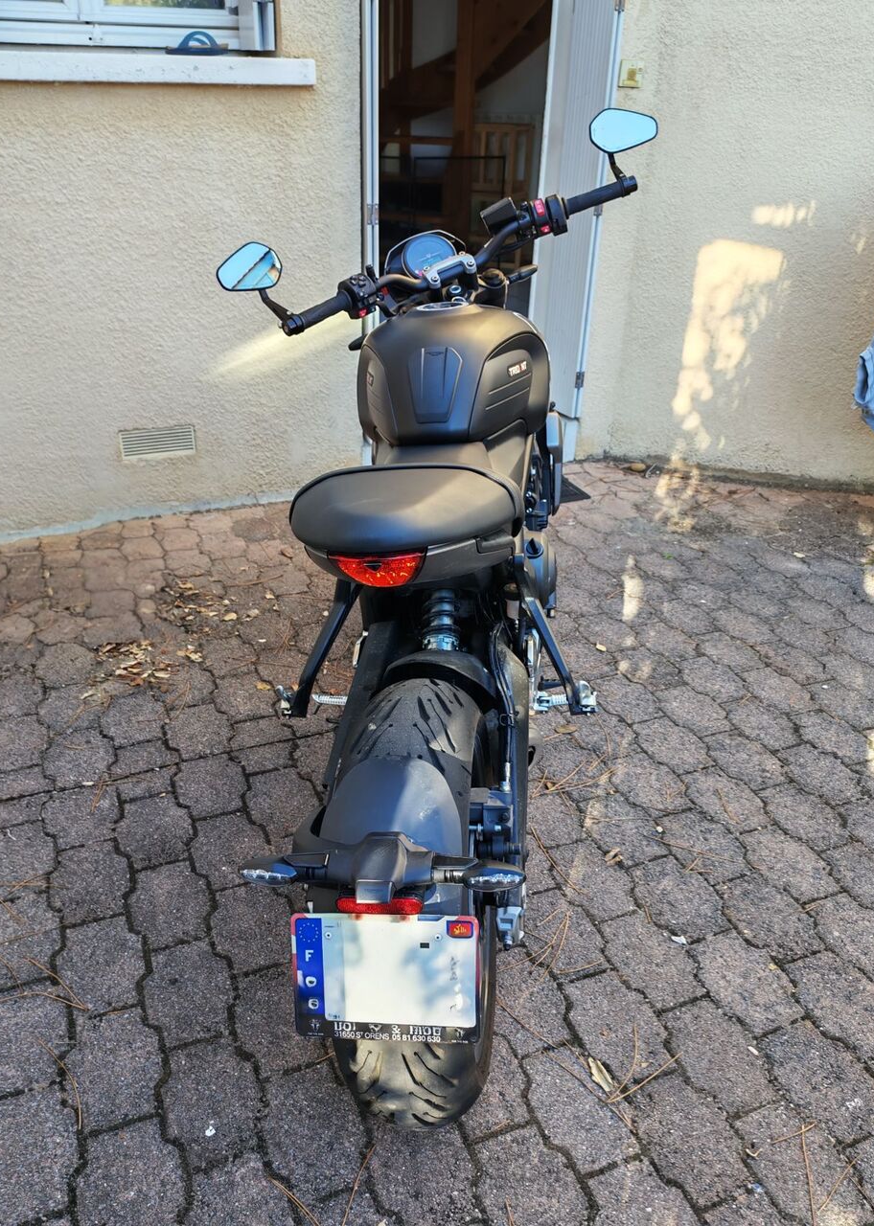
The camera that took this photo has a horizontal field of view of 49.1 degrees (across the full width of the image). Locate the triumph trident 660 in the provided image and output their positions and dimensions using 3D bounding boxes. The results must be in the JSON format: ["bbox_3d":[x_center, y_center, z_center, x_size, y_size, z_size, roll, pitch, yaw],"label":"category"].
[{"bbox_3d":[-0.010,-0.213,1.850,0.860,1.270,2.000,2,30,6],"label":"triumph trident 660"}]

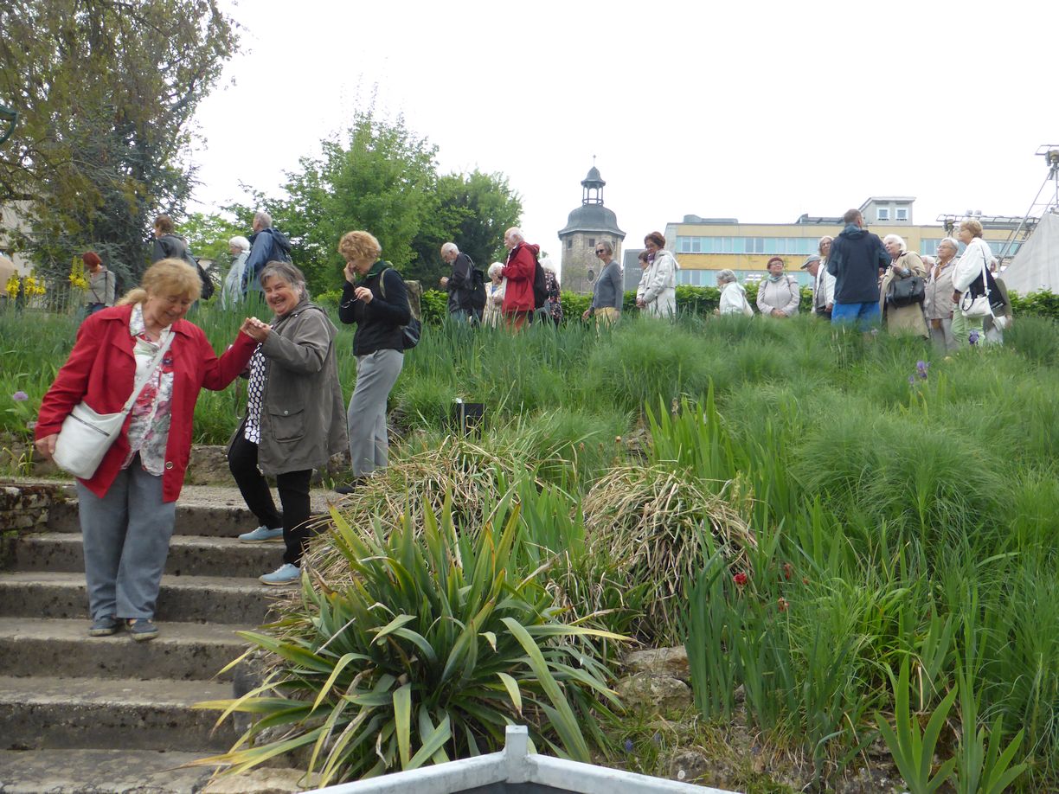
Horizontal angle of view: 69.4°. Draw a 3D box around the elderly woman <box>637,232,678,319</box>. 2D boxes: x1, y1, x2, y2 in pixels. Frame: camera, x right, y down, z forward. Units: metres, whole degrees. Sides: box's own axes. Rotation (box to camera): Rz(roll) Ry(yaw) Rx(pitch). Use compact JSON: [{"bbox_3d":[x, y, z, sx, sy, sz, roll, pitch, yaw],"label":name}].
[{"bbox_3d":[1.451,-1.046,8.536,0.420,1.640,0.500,3,-5,-30],"label":"elderly woman"}]

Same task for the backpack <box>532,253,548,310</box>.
[{"bbox_3d":[0.093,-1.294,8.700,0.210,0.520,0.310,1,-3,-13],"label":"backpack"}]

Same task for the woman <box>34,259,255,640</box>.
[{"bbox_3d":[-1.605,0.216,3.203,0.820,1.600,0.480,2,-4,-25],"label":"woman"}]

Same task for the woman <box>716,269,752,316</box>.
[{"bbox_3d":[2.291,-0.686,8.555,0.440,1.520,0.470,-2,-4,28],"label":"woman"}]

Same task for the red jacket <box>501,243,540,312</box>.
[{"bbox_3d":[-0.111,-1.340,8.550,0.440,0.800,0.560,2,-5,-12],"label":"red jacket"}]

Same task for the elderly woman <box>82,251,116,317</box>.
[{"bbox_3d":[-5.246,-0.990,9.240,0.480,1.550,0.360,0,-5,14],"label":"elderly woman"}]

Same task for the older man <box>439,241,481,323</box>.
[{"bbox_3d":[-0.809,-0.979,8.950,0.520,1.700,0.500,0,-3,-7],"label":"older man"}]

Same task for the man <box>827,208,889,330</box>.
[{"bbox_3d":[3.263,-0.981,7.547,0.600,1.780,0.420,-1,-4,21],"label":"man"}]

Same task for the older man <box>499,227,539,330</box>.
[{"bbox_3d":[-0.126,-1.035,8.532,0.460,1.740,0.550,2,-5,-12],"label":"older man"}]

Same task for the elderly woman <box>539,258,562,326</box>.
[{"bbox_3d":[0.226,-0.905,9.253,0.470,1.570,0.360,2,-4,-27],"label":"elderly woman"}]

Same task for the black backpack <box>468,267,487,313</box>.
[{"bbox_3d":[-0.606,-1.258,9.150,0.220,0.540,0.320,0,-4,6],"label":"black backpack"}]

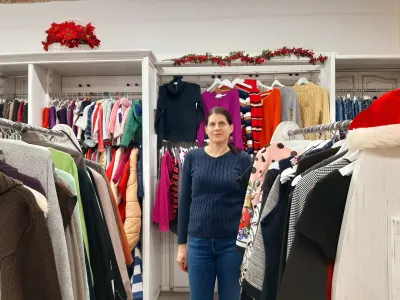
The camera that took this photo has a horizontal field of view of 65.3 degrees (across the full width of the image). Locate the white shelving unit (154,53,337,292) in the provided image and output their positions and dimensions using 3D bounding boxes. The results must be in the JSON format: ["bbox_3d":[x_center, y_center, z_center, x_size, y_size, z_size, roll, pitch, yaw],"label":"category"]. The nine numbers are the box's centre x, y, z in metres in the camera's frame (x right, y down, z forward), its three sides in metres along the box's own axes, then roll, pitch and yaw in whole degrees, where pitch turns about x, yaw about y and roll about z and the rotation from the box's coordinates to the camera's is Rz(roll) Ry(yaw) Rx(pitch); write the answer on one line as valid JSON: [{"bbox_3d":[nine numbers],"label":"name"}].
[{"bbox_3d":[0.352,0.311,2.836,1.510,2.244,0.510,0,0,5],"label":"white shelving unit"}]

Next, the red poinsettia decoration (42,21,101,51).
[{"bbox_3d":[-1.158,-0.994,2.815,0.490,0.316,0.296,0,0,5],"label":"red poinsettia decoration"}]

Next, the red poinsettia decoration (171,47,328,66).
[{"bbox_3d":[0.403,-0.811,2.693,1.326,0.148,0.122,0,0,5],"label":"red poinsettia decoration"}]

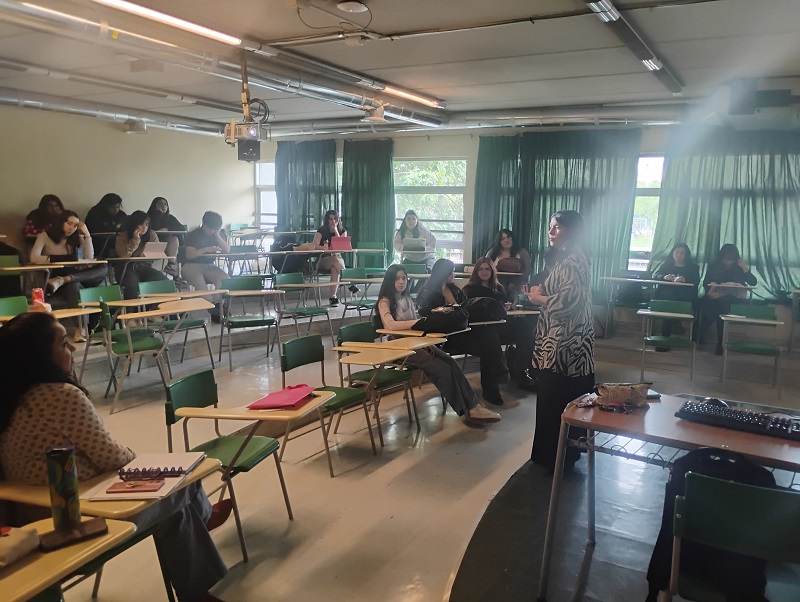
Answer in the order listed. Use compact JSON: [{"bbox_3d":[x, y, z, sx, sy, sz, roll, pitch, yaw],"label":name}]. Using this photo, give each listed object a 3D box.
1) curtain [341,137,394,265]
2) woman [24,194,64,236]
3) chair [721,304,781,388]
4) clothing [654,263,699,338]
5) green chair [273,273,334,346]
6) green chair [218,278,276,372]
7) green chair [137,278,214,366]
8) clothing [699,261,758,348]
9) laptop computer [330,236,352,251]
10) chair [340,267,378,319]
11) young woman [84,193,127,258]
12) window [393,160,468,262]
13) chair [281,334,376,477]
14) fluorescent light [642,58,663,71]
[{"bbox_3d":[-0.501,-1.480,10.053,0.950,2.010,0.150,7,10,31],"label":"curtain"},{"bbox_3d":[-4.140,-0.609,7.600,0.720,1.250,0.500,6,10,32],"label":"woman"},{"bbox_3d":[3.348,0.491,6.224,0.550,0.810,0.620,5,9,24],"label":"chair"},{"bbox_3d":[3.061,-0.004,7.214,0.500,0.860,0.600,4,9,22],"label":"clothing"},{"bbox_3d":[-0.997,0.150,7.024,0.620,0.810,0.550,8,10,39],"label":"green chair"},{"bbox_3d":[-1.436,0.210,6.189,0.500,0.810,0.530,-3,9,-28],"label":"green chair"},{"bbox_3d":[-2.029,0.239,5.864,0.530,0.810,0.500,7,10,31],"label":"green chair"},{"bbox_3d":[3.963,0.004,7.841,0.600,0.970,0.680,5,9,25],"label":"clothing"},{"bbox_3d":[-0.856,-0.845,9.482,0.290,0.185,0.180,-1,9,-14],"label":"laptop computer"},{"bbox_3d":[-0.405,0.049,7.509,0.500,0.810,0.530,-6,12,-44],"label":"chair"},{"bbox_3d":[-3.945,-0.829,8.738,0.560,1.250,0.720,-7,12,-44],"label":"young woman"},{"bbox_3d":[0.428,-1.329,9.639,1.250,1.510,0.100,7,10,31],"label":"window"},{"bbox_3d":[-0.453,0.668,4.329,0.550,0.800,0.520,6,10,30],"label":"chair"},{"bbox_3d":[2.113,-1.982,5.399,0.120,0.070,0.400,6,10,30],"label":"fluorescent light"}]

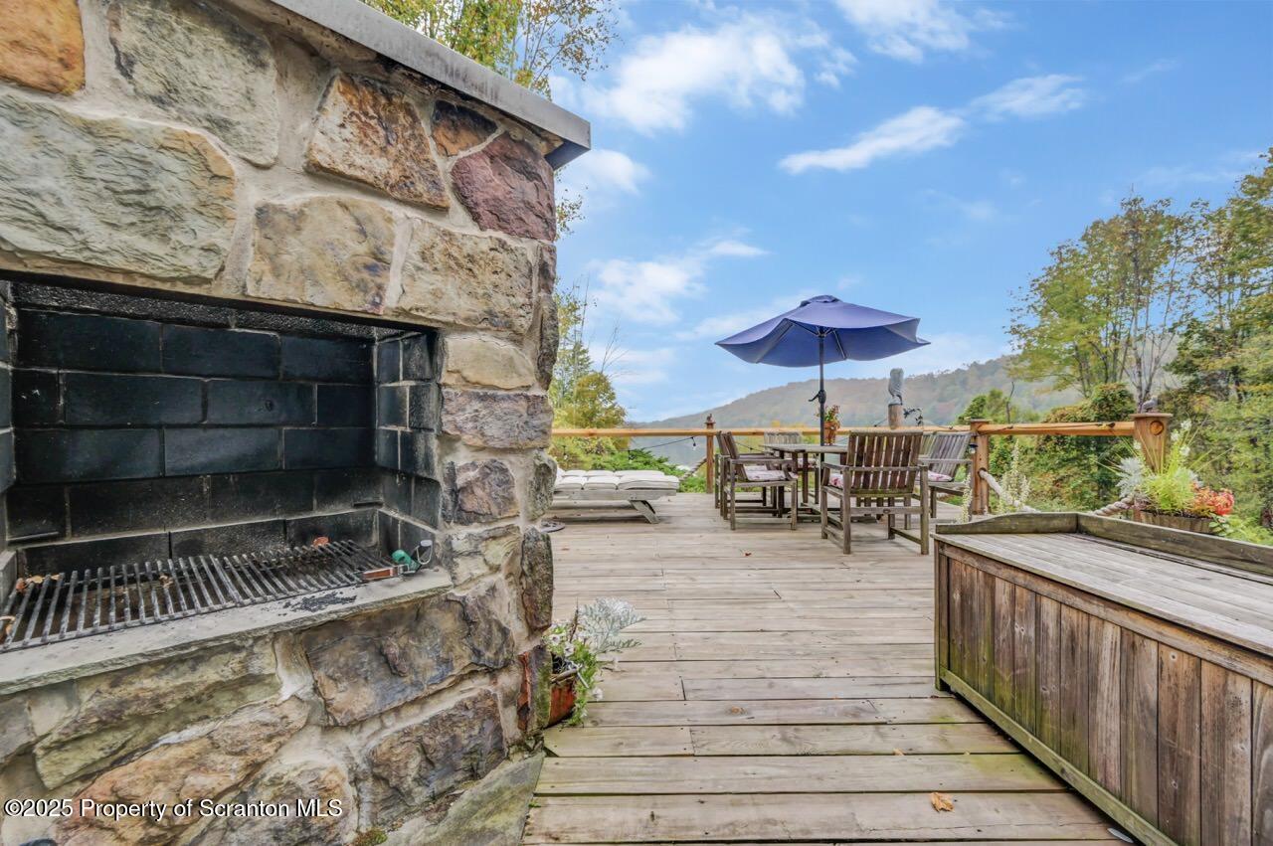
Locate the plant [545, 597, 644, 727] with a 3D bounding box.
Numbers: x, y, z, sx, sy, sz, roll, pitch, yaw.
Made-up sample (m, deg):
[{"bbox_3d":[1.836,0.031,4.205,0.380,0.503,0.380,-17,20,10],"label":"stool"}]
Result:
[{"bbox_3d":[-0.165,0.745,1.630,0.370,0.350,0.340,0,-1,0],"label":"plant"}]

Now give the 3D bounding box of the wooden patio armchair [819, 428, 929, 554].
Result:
[{"bbox_3d":[1.850,0.508,3.880,0.630,0.910,0.660,0,-1,2],"label":"wooden patio armchair"}]

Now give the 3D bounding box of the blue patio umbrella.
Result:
[{"bbox_3d":[2.030,-0.200,5.400,2.450,2.400,2.500,0,-1,0],"label":"blue patio umbrella"}]

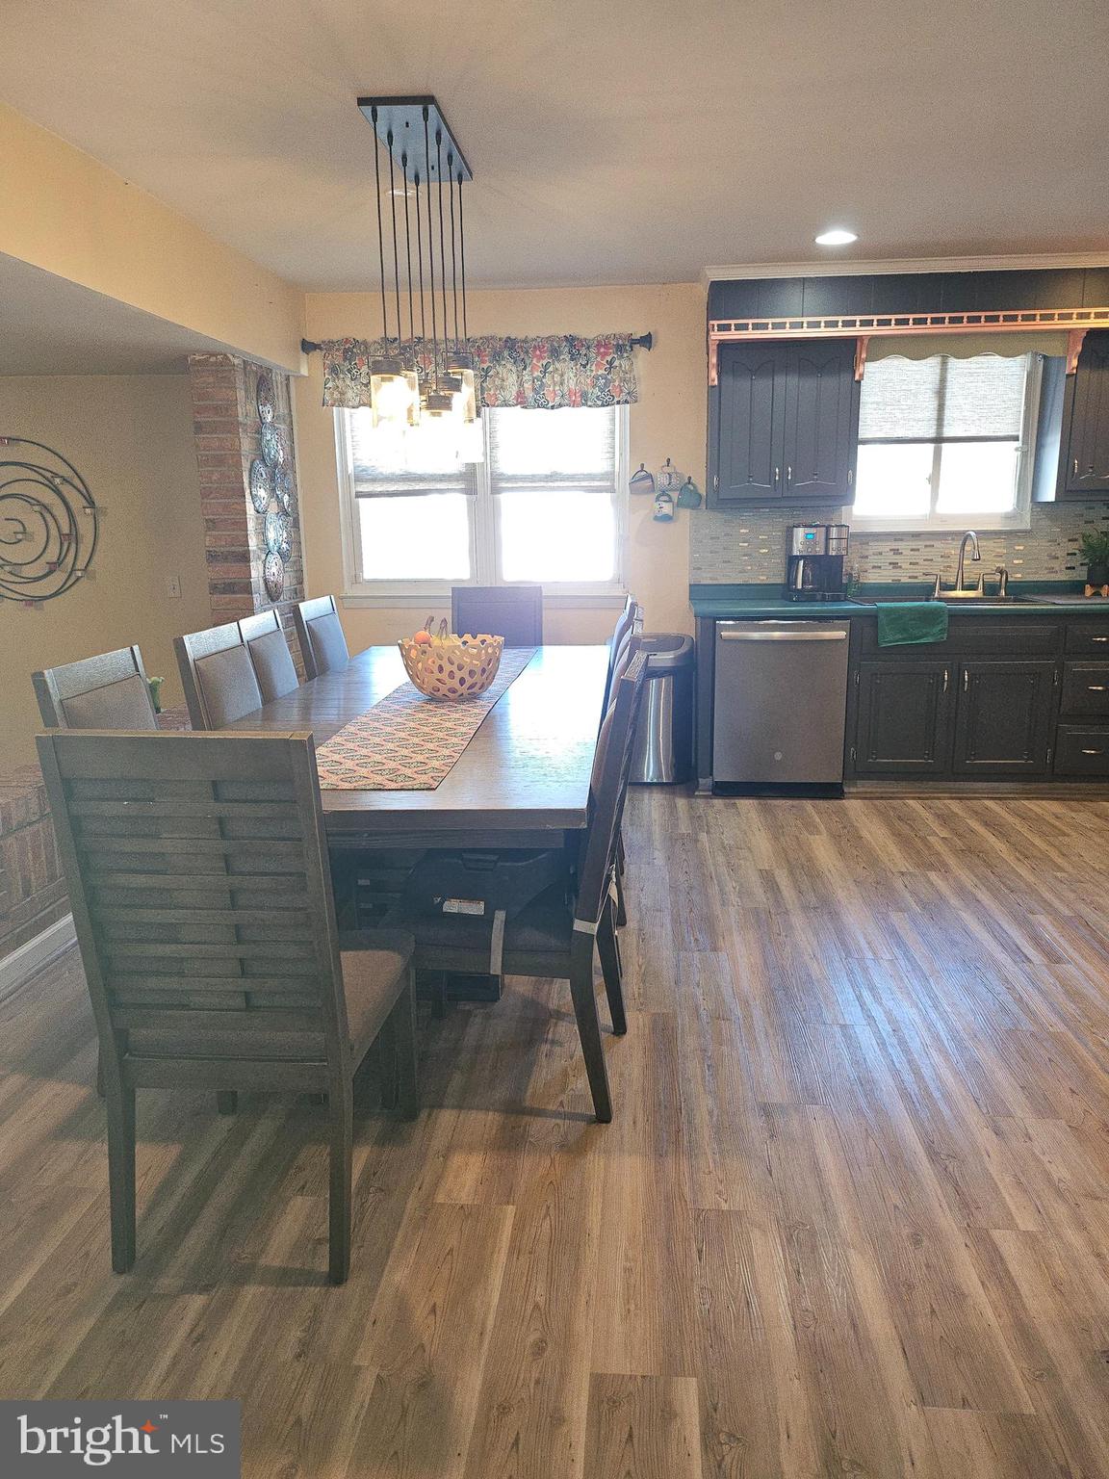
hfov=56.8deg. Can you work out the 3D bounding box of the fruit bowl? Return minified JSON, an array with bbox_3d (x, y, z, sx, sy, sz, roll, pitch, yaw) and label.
[{"bbox_3d":[-0.336,-0.241,3.371,0.348,0.191,0.348,-1,13,0],"label":"fruit bowl"}]

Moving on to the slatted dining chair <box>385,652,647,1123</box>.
[{"bbox_3d":[-0.092,0.317,2.474,0.605,1.018,0.473,1,13,9],"label":"slatted dining chair"}]

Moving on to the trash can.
[{"bbox_3d":[0.490,-0.147,5.230,0.430,0.715,0.300,0,13,4],"label":"trash can"}]

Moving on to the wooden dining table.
[{"bbox_3d":[-0.368,0.247,3.438,1.070,0.775,2.430,0,13,4],"label":"wooden dining table"}]

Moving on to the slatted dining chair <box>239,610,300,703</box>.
[{"bbox_3d":[-0.725,0.069,3.630,0.610,1.018,0.469,0,13,5],"label":"slatted dining chair"}]

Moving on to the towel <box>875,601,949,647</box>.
[{"bbox_3d":[1.587,-0.515,4.597,0.306,0.202,0.141,0,13,5],"label":"towel"}]

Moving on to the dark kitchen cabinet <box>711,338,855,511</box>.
[{"bbox_3d":[1.051,-1.487,4.832,0.665,0.761,0.317,0,13,5],"label":"dark kitchen cabinet"}]

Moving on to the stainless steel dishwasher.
[{"bbox_3d":[1.076,-0.210,5.056,0.605,0.824,0.600,0,13,4],"label":"stainless steel dishwasher"}]

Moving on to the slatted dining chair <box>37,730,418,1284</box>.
[{"bbox_3d":[-0.582,0.442,2.041,0.478,1.030,0.565,0,13,4],"label":"slatted dining chair"}]

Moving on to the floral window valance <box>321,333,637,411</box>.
[{"bbox_3d":[-0.373,-1.808,5.056,1.576,0.339,0.100,0,13,4],"label":"floral window valance"}]

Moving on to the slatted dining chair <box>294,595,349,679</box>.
[{"bbox_3d":[-0.715,-0.066,4.252,0.570,1.025,0.460,0,13,4],"label":"slatted dining chair"}]

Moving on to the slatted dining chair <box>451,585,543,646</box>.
[{"bbox_3d":[-0.279,-0.156,4.608,0.469,1.018,0.610,0,13,5],"label":"slatted dining chair"}]

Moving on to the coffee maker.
[{"bbox_3d":[1.286,-0.883,5.061,0.275,0.380,0.255,0,13,4],"label":"coffee maker"}]

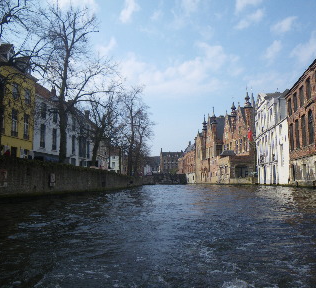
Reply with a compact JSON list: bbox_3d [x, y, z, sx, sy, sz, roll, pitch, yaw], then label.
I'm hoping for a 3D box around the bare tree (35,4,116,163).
[{"bbox_3d":[-7.700,-4.584,29.537,6.700,14.700,6.700,0,-7,0],"label":"bare tree"}]

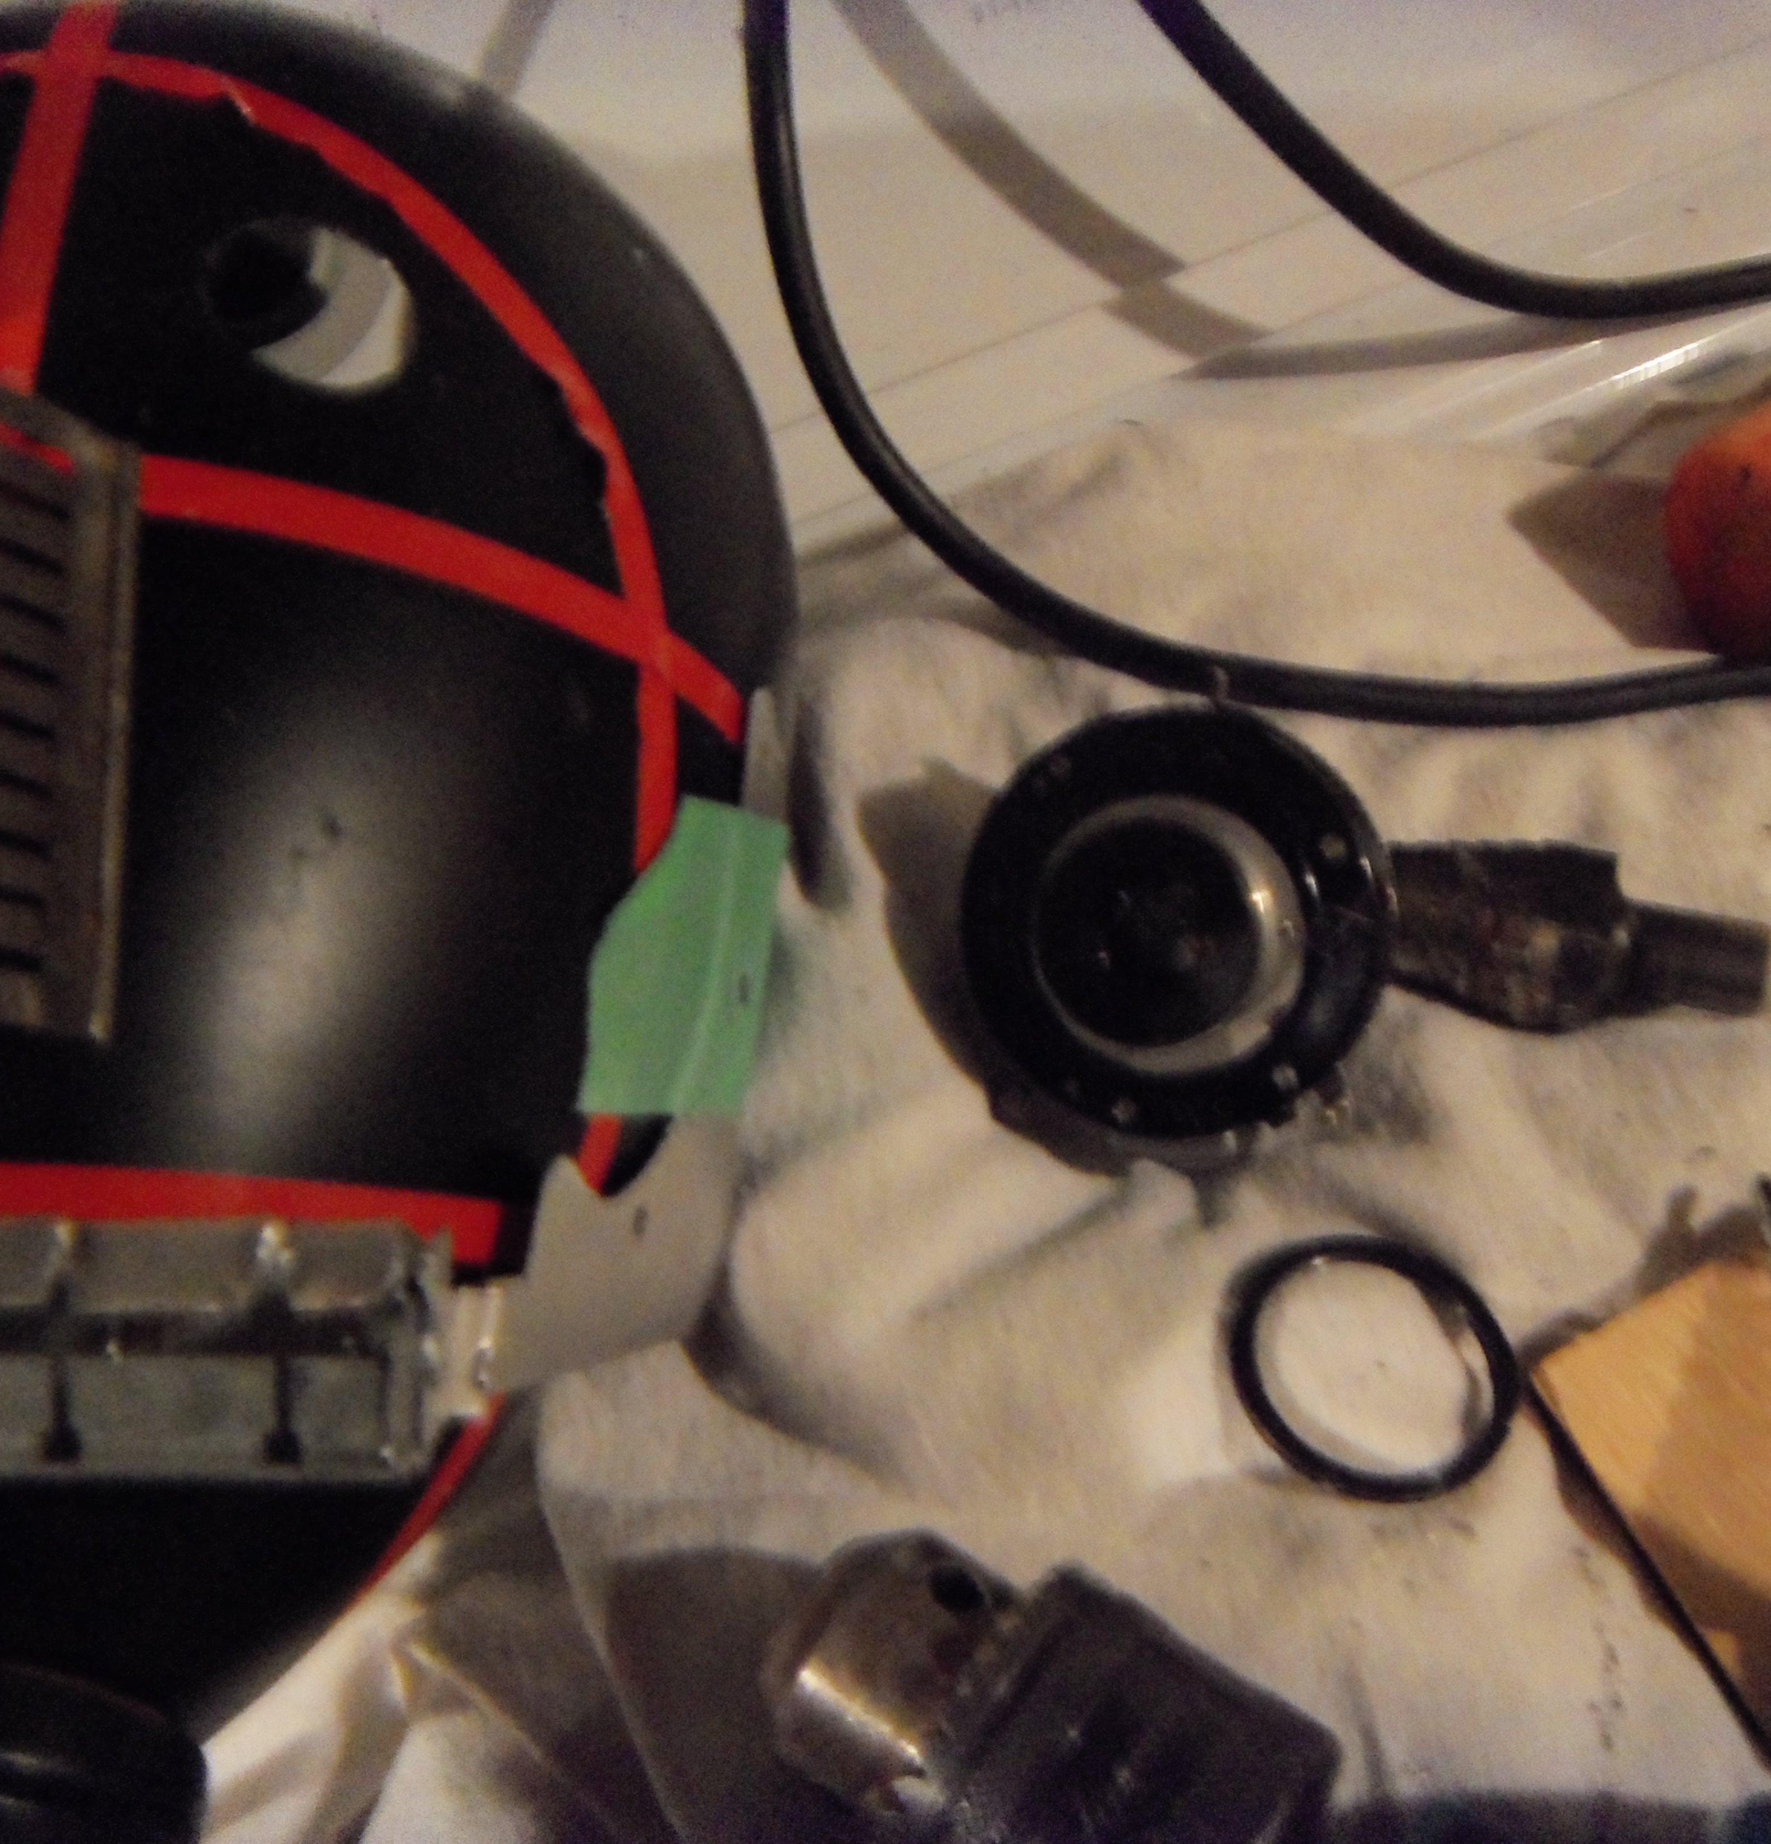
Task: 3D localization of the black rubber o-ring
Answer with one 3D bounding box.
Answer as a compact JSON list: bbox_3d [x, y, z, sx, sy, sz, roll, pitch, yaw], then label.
[{"bbox_3d":[0.061,0.055,0.311,0.037,0.003,0.037,3,53,-4],"label":"black rubber o-ring"}]

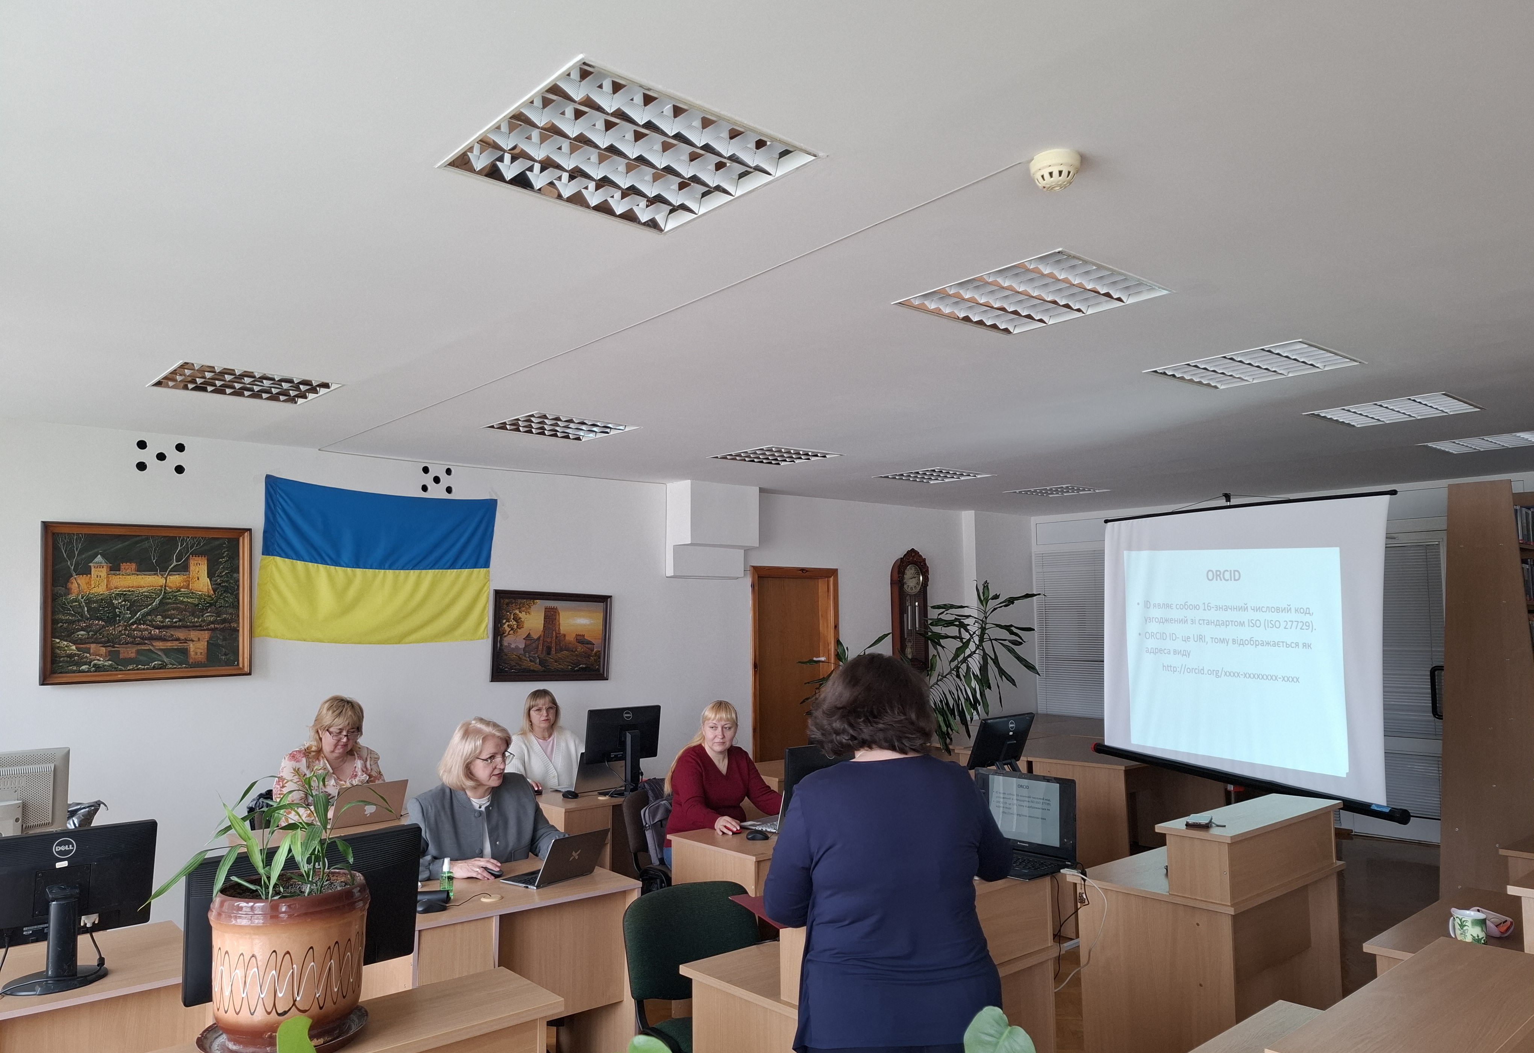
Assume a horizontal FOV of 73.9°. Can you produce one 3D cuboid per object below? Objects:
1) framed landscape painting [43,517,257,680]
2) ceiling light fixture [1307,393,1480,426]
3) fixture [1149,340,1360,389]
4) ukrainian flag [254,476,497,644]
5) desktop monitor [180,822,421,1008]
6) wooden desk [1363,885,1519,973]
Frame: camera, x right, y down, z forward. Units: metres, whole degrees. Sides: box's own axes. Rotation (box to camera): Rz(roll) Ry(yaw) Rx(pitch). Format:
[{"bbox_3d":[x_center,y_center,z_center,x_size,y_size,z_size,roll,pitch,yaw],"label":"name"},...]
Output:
[{"bbox_3d":[-3.269,0.406,5.424,0.973,0.817,0.050,4,-6,-41],"label":"framed landscape painting"},{"bbox_3d":[3.065,-0.581,4.983,0.610,0.070,0.610,4,-6,-40],"label":"ceiling light fixture"},{"bbox_3d":[1.945,-0.654,4.066,0.606,0.070,0.606,4,-6,-40],"label":"fixture"},{"bbox_3d":[-2.313,0.228,6.192,1.420,0.940,0.050,4,-6,-40],"label":"ukrainian flag"},{"bbox_3d":[-0.952,0.900,2.127,0.462,0.493,0.190,4,-7,-42],"label":"desktop monitor"},{"bbox_3d":[2.308,1.601,3.023,0.960,0.755,0.600,4,-6,-40],"label":"wooden desk"}]

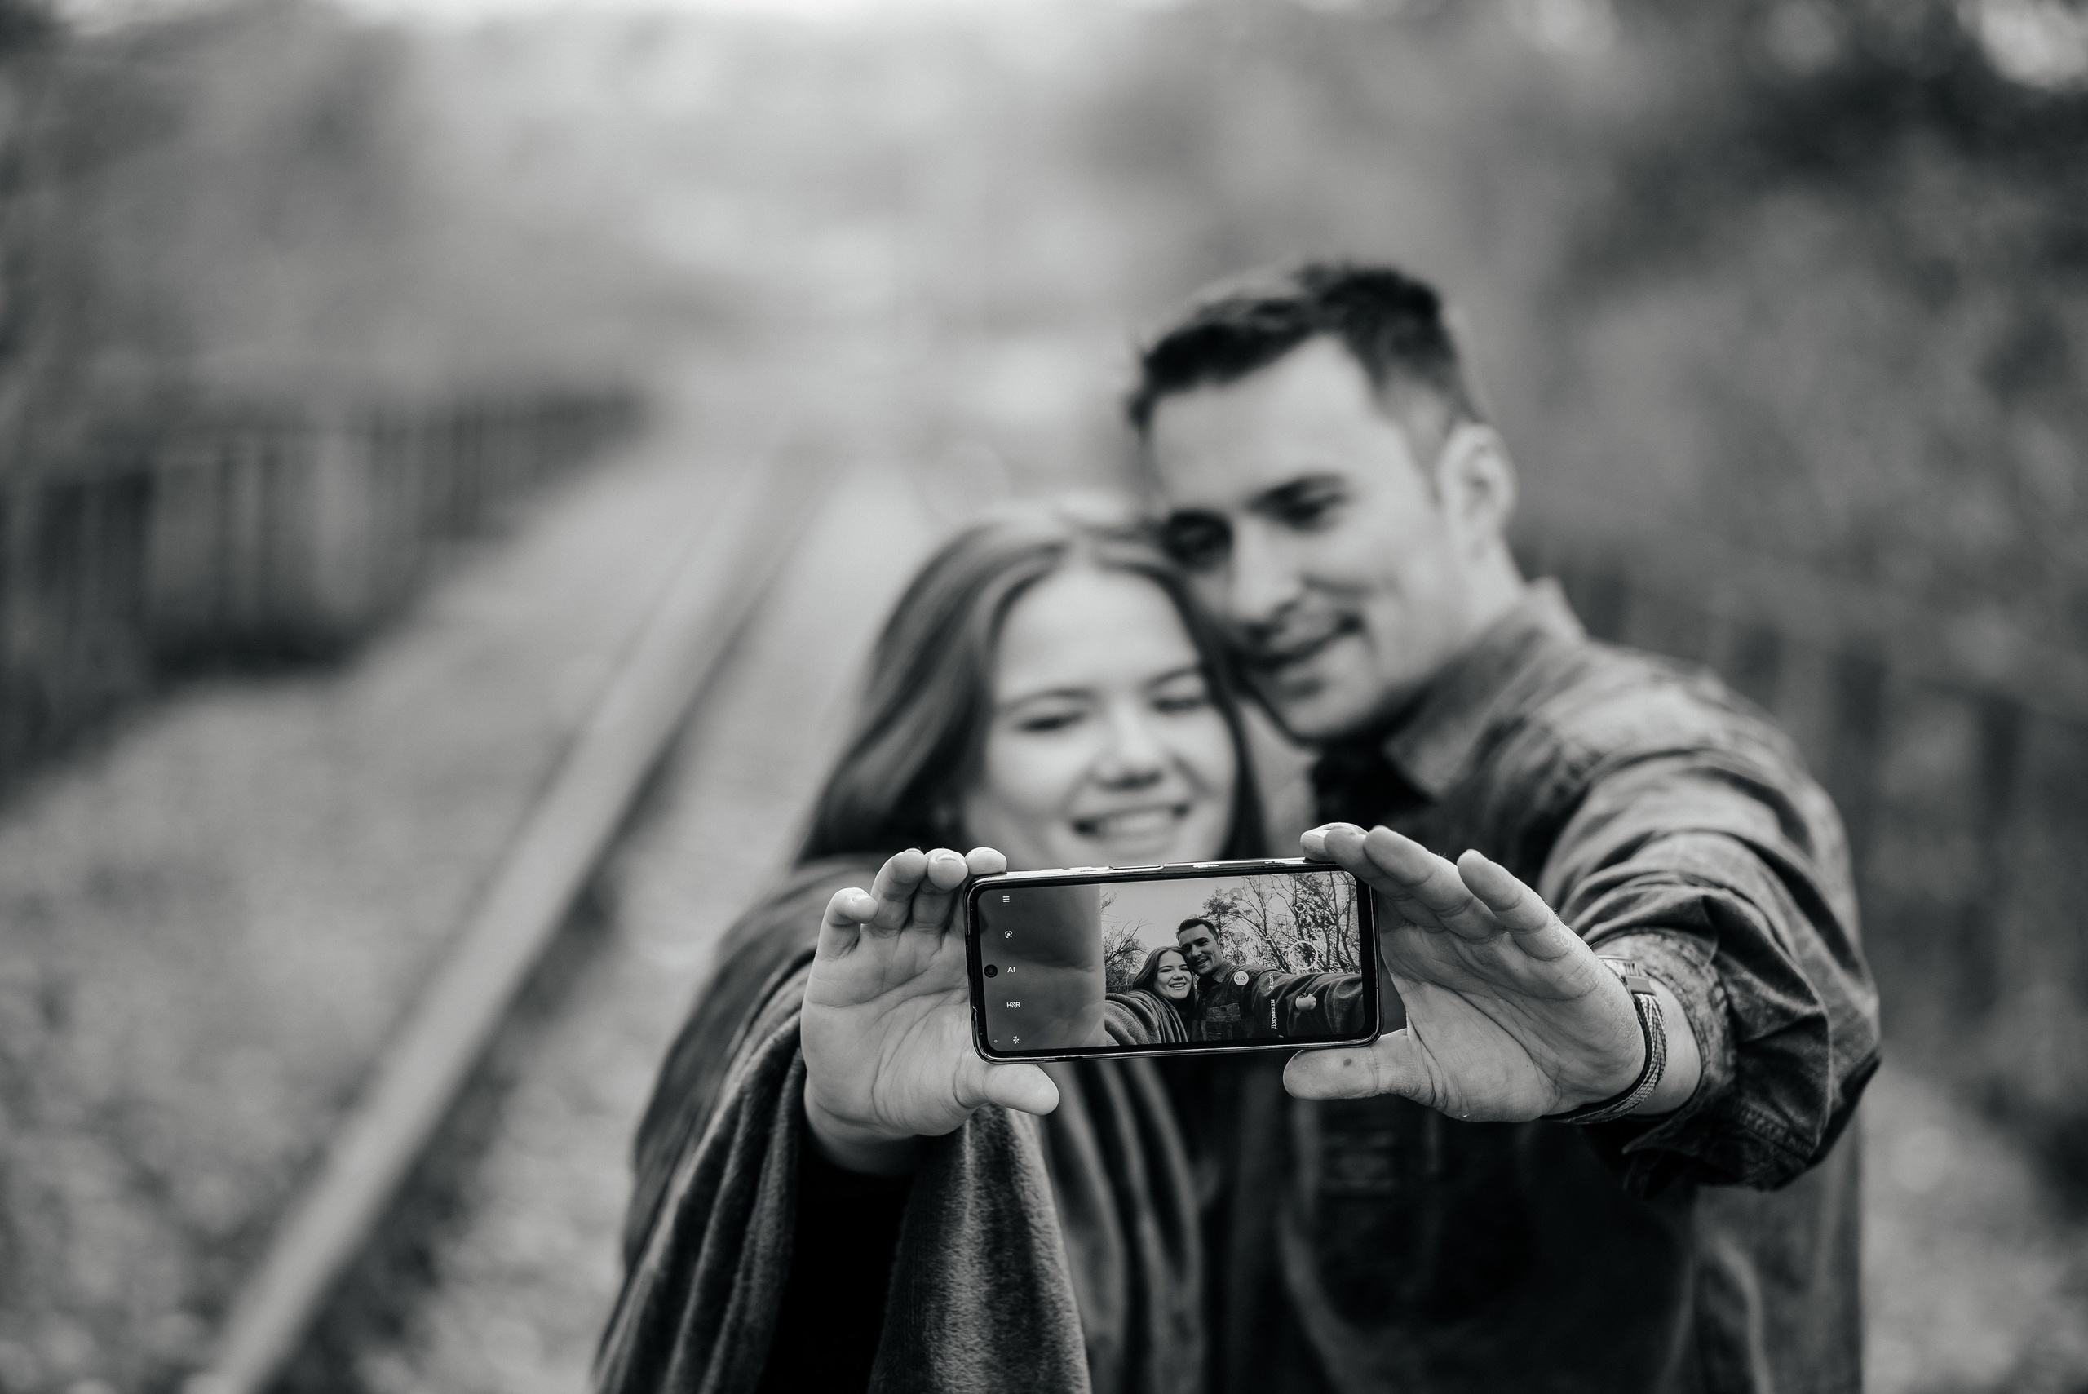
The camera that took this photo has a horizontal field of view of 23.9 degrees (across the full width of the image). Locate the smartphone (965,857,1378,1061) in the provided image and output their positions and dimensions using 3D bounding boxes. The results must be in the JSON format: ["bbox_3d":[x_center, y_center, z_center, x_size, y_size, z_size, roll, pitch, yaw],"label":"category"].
[{"bbox_3d":[0.052,0.107,2.008,0.166,0.078,0.009,-3,14,3],"label":"smartphone"}]

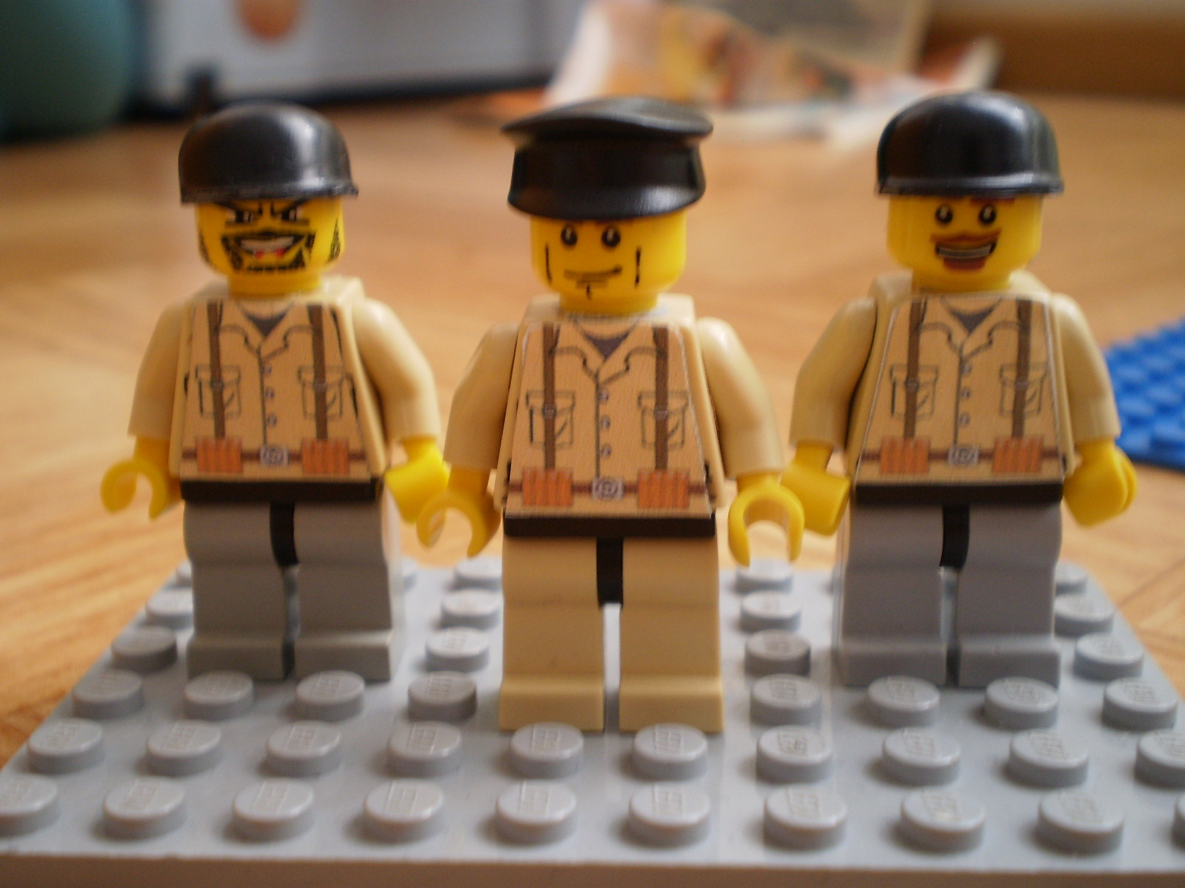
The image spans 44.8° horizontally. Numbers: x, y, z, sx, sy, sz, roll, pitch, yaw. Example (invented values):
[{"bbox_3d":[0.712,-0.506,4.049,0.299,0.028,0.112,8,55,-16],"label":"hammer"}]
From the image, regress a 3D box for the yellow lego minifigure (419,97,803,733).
[{"bbox_3d":[0.001,-0.001,0.095,0.024,0.042,0.015,0,15,3],"label":"yellow lego minifigure"}]

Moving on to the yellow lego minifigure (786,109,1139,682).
[{"bbox_3d":[0.025,-0.003,0.102,0.024,0.042,0.015,0,15,3],"label":"yellow lego minifigure"}]

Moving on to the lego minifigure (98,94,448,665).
[{"bbox_3d":[-0.022,-0.003,0.104,0.024,0.042,0.015,0,15,3],"label":"lego minifigure"}]

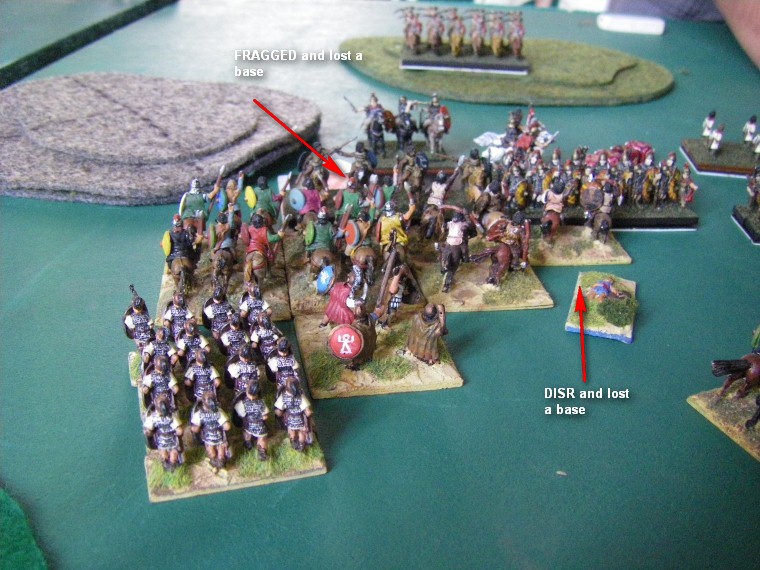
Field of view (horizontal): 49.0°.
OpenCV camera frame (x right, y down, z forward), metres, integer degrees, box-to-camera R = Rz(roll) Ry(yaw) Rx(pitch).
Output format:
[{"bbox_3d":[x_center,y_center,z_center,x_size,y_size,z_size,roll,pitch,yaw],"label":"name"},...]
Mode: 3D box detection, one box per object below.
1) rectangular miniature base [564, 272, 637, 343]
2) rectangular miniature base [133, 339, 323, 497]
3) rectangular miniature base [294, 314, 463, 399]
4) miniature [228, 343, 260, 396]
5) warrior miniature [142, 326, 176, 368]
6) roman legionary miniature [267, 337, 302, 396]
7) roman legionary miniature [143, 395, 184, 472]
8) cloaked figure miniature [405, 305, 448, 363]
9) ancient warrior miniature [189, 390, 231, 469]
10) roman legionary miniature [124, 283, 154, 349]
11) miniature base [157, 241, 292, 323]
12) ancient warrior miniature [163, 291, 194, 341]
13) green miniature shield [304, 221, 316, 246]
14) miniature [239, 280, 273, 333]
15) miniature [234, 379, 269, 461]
[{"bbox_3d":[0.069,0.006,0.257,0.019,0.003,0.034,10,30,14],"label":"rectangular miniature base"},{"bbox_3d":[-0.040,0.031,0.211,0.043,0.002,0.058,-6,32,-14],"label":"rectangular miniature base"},{"bbox_3d":[-0.002,0.018,0.240,0.040,0.002,0.042,-4,29,-12],"label":"rectangular miniature base"},{"bbox_3d":[-0.033,0.023,0.205,0.009,0.019,0.008,-7,30,-14],"label":"miniature"},{"bbox_3d":[-0.054,0.019,0.212,0.009,0.019,0.008,-7,30,-14],"label":"warrior miniature"},{"bbox_3d":[-0.024,0.021,0.208,0.008,0.019,0.008,-6,32,-14],"label":"roman legionary miniature"},{"bbox_3d":[-0.048,0.033,0.187,0.009,0.019,0.008,-7,30,-14],"label":"roman legionary miniature"},{"bbox_3d":[0.013,0.012,0.230,0.011,0.017,0.009,-14,32,-26],"label":"cloaked figure miniature"},{"bbox_3d":[-0.038,0.032,0.189,0.009,0.019,0.008,-7,30,-14],"label":"ancient warrior miniature"},{"bbox_3d":[-0.063,0.011,0.221,0.008,0.020,0.008,-6,32,-14],"label":"roman legionary miniature"},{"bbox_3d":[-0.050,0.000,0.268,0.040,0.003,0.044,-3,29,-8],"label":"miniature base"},{"bbox_3d":[-0.054,0.010,0.227,0.009,0.020,0.008,-6,29,-15],"label":"ancient warrior miniature"},{"bbox_3d":[-0.021,-0.016,0.257,0.002,0.008,0.007,-6,29,-14],"label":"green miniature shield"},{"bbox_3d":[-0.034,0.008,0.230,0.008,0.019,0.008,-6,32,-14],"label":"miniature"},{"bbox_3d":[-0.029,0.030,0.193,0.008,0.019,0.008,-6,32,-14],"label":"miniature"}]

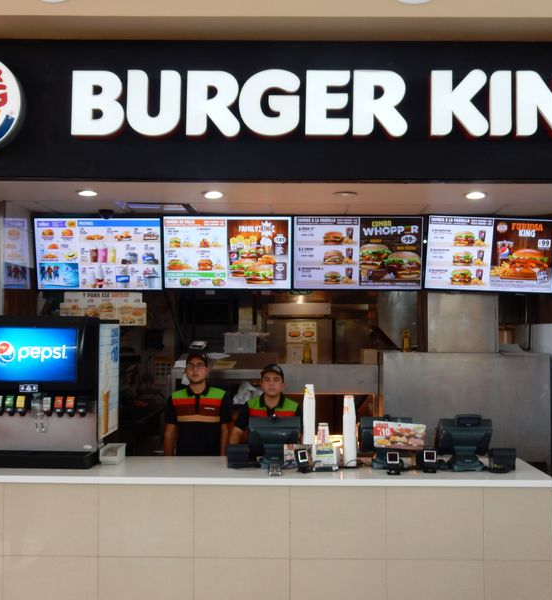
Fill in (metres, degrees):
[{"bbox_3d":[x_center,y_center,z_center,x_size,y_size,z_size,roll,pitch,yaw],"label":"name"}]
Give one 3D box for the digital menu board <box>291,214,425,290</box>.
[{"bbox_3d":[0.691,-0.394,5.841,1.105,0.632,0.060,0,8,1],"label":"digital menu board"}]

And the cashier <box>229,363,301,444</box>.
[{"bbox_3d":[-0.070,1.312,5.206,0.570,1.658,0.420,0,-2,0],"label":"cashier"}]

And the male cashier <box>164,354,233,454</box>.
[{"bbox_3d":[-0.625,1.280,5.442,0.520,1.732,0.300,0,-2,0],"label":"male cashier"}]

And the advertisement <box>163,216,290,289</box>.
[{"bbox_3d":[-0.403,-0.399,5.874,1.105,0.632,0.060,0,8,1],"label":"advertisement"}]

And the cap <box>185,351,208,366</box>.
[{"bbox_3d":[-0.617,0.461,5.412,0.175,0.125,0.260,0,-2,12],"label":"cap"}]

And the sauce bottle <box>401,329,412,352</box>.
[{"bbox_3d":[1.126,0.354,5.983,0.070,0.190,0.070,0,-2,0],"label":"sauce bottle"}]

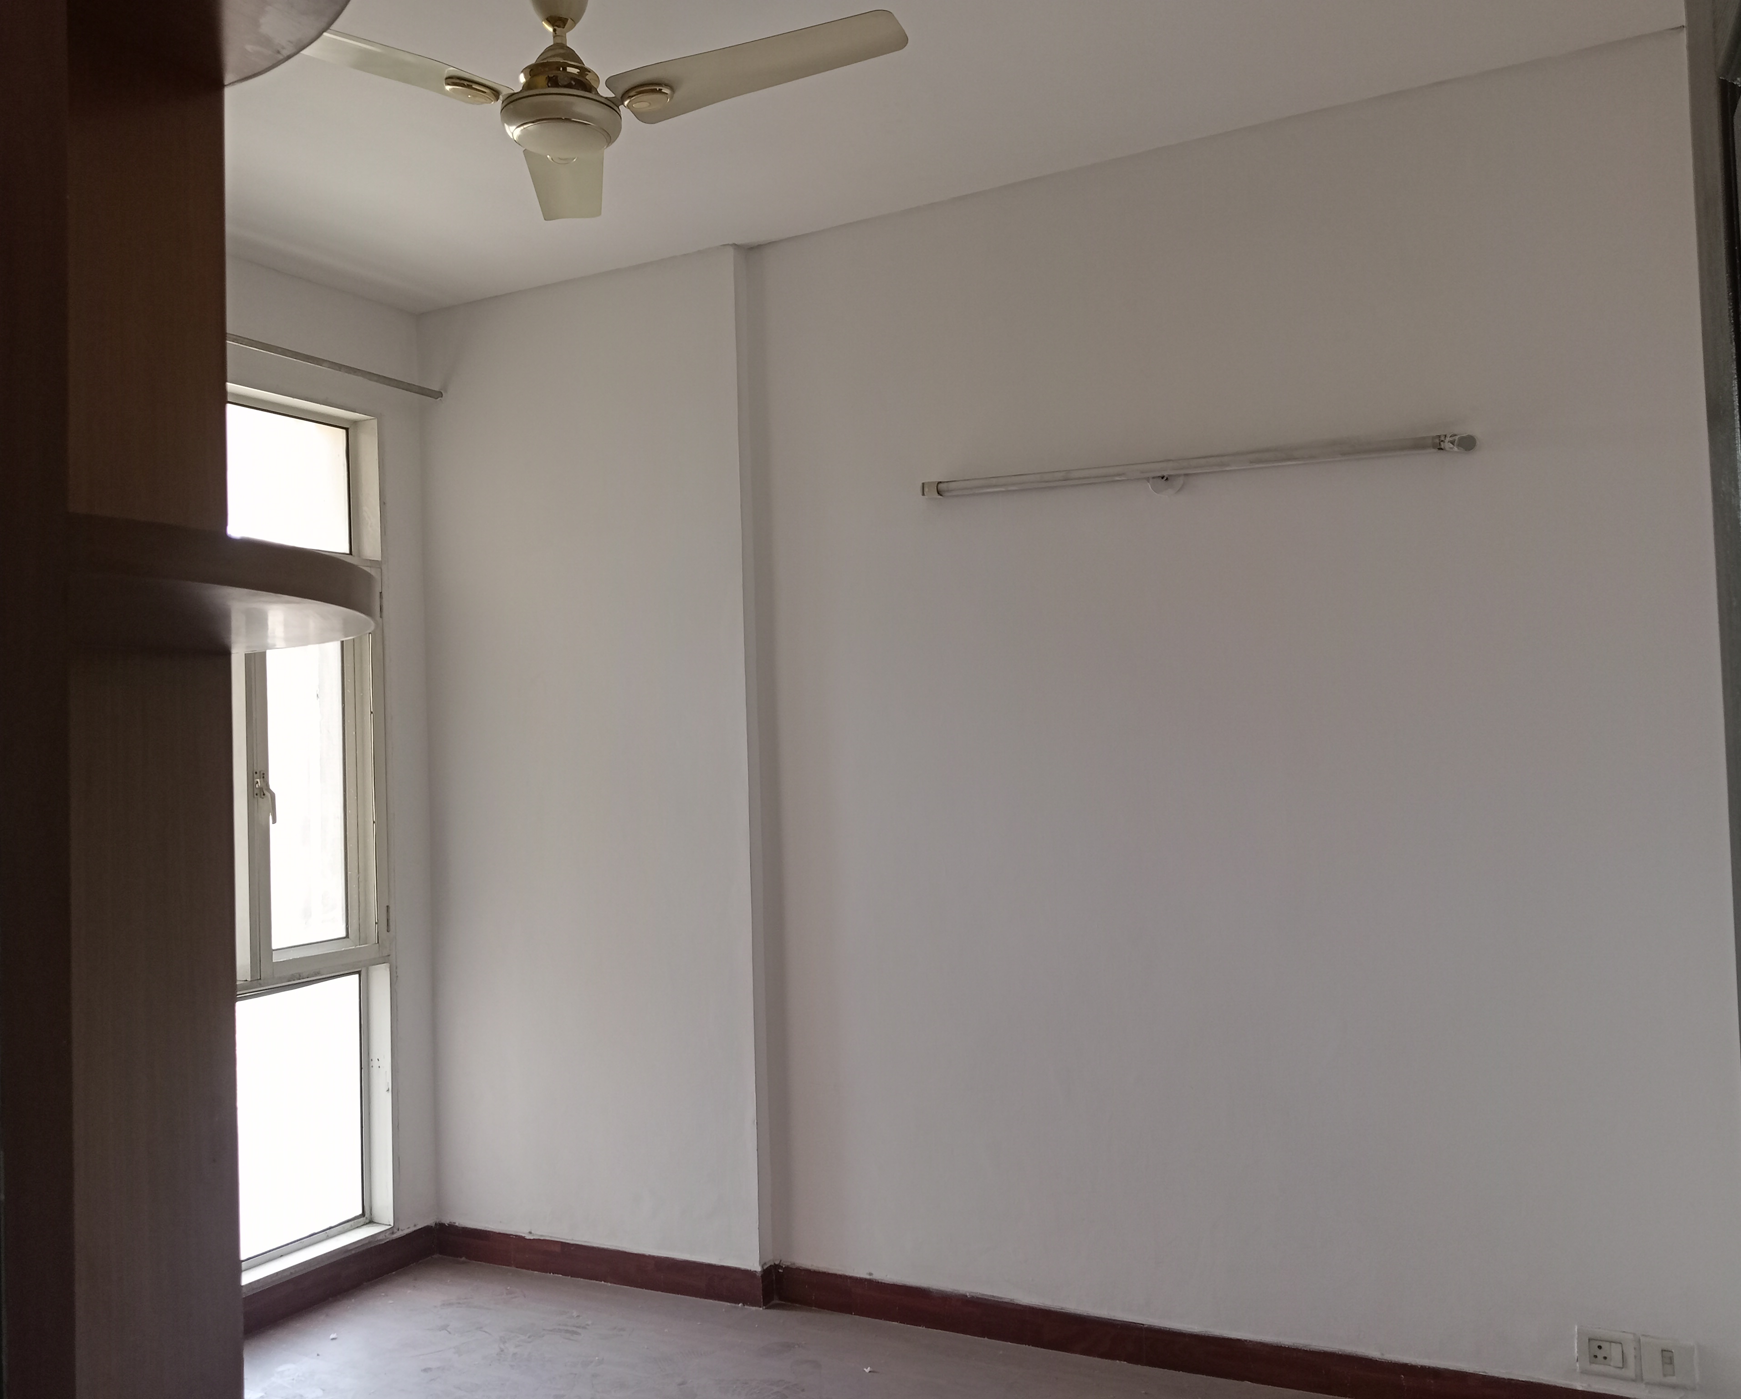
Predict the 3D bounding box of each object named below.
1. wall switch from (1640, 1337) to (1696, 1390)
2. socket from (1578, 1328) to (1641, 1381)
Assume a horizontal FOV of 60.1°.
[{"bbox_3d":[1.577,1.311,2.974,0.099,0.087,0.015,-3,-3,29],"label":"wall switch"},{"bbox_3d":[1.483,1.317,3.025,0.112,0.087,0.015,-3,-3,29],"label":"socket"}]

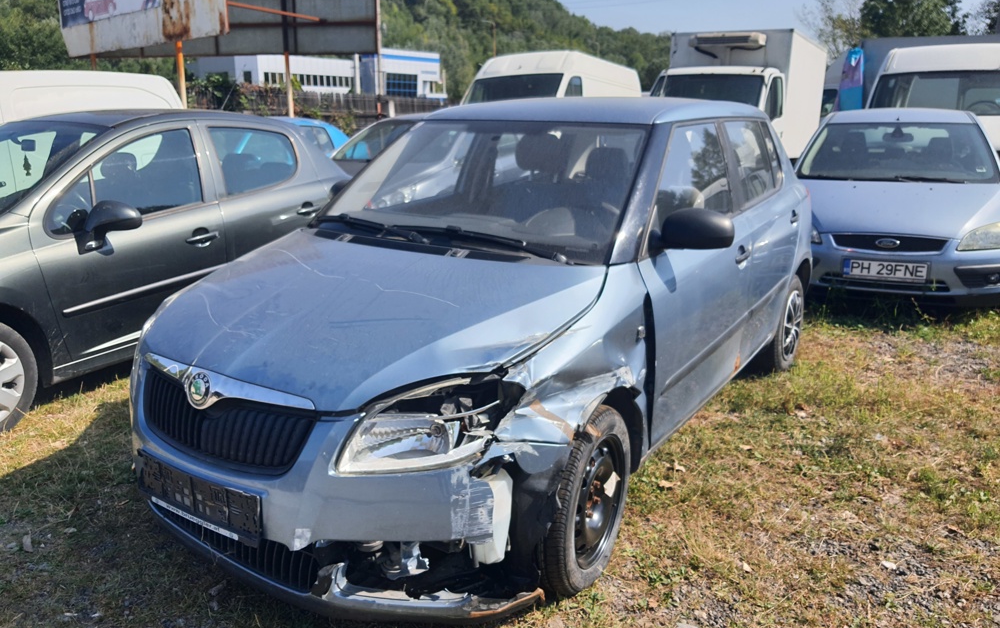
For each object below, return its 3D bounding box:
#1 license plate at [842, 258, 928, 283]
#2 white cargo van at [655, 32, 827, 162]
[{"bbox_3d":[2.670,-0.305,5.210,0.520,0.115,0.020,6,16,26],"label":"license plate"},{"bbox_3d":[4.675,-3.834,14.810,2.150,3.000,6.250,9,16,28],"label":"white cargo van"}]

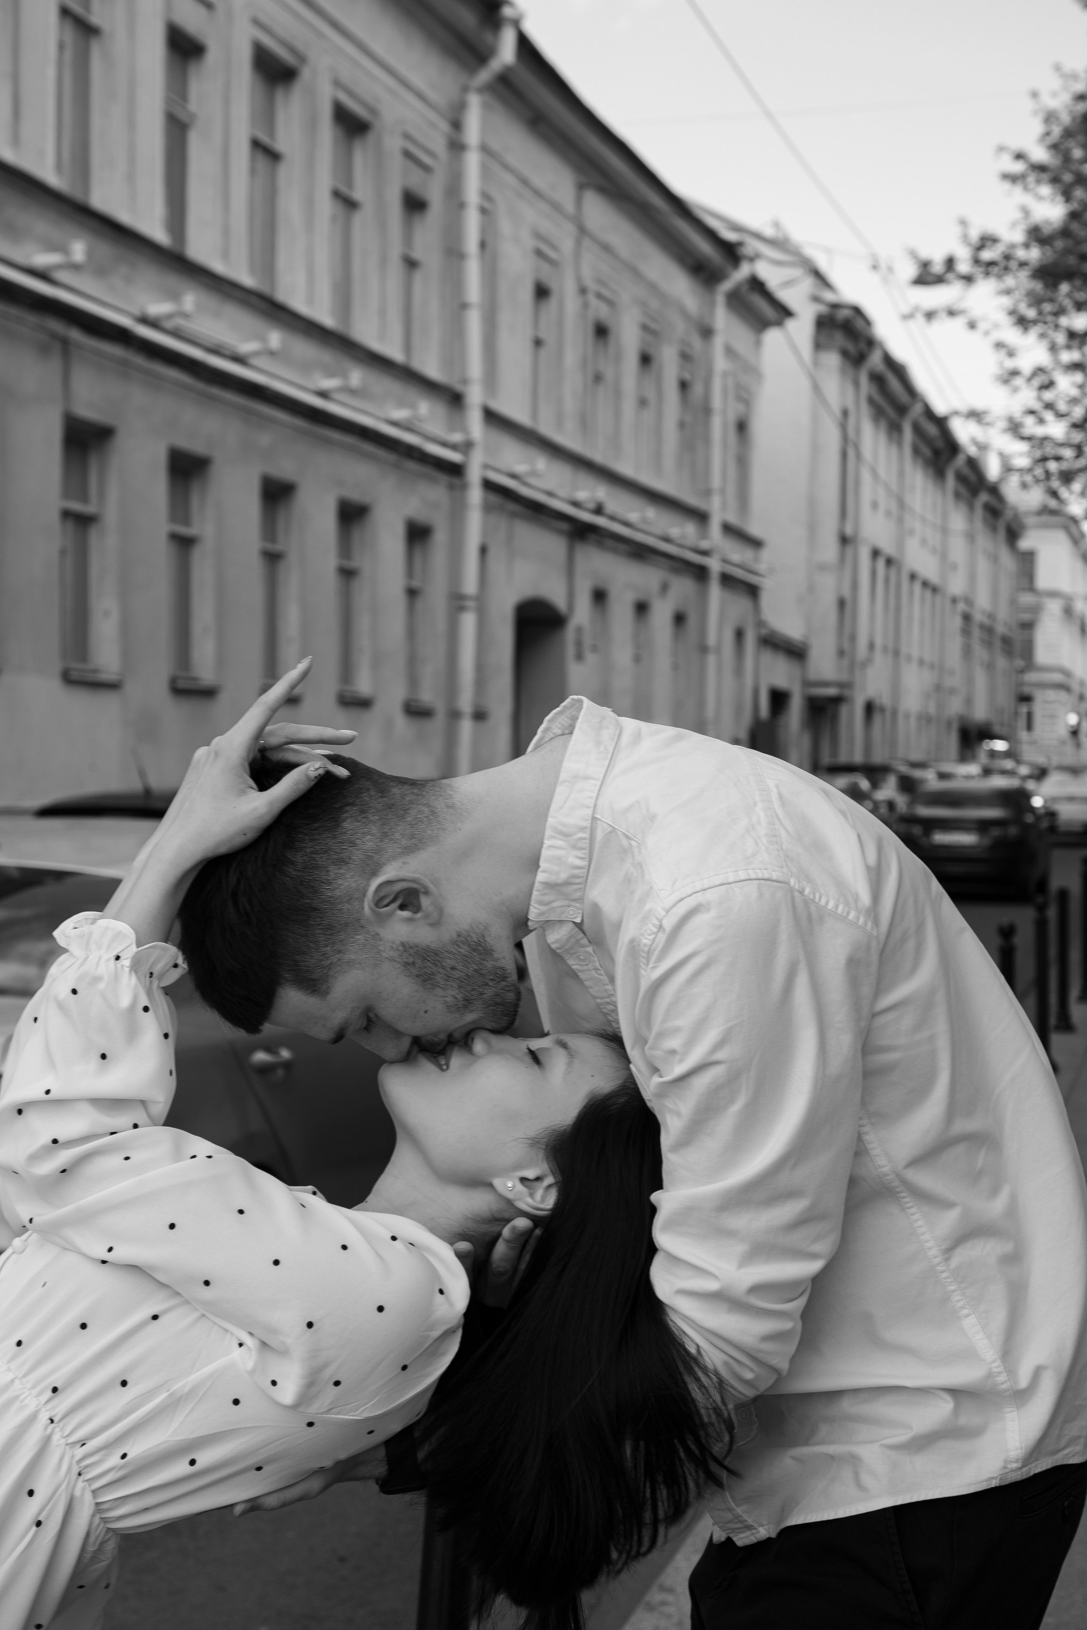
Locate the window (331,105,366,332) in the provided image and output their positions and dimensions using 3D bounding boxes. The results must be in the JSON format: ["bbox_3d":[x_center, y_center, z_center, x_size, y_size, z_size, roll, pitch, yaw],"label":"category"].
[{"bbox_3d":[-2.093,-6.300,26.772,0.170,2.394,1.120,1,1,15],"label":"window"}]

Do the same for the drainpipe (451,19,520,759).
[{"bbox_3d":[-0.652,-4.411,30.411,0.680,10.605,0.220,1,1,15],"label":"drainpipe"}]

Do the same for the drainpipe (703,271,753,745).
[{"bbox_3d":[3.257,-4.583,44.847,0.680,10.619,0.220,1,1,15],"label":"drainpipe"}]

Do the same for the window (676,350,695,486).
[{"bbox_3d":[2.300,-6.724,42.978,0.170,2.332,1.150,1,1,15],"label":"window"}]

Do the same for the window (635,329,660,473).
[{"bbox_3d":[1.540,-6.559,40.181,0.170,2.281,1.180,1,1,15],"label":"window"}]

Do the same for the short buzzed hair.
[{"bbox_3d":[-0.176,0.057,1.920,0.197,0.206,0.165,7,5,-1],"label":"short buzzed hair"}]

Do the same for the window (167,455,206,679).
[{"bbox_3d":[-3.237,-2.227,22.792,0.170,2.038,0.960,1,1,15],"label":"window"}]

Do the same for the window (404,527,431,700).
[{"bbox_3d":[-1.492,-2.335,29.236,0.170,2.100,0.980,1,1,15],"label":"window"}]

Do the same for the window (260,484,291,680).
[{"bbox_3d":[-2.654,-2.299,24.943,0.170,2.005,0.980,1,1,15],"label":"window"}]

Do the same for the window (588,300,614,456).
[{"bbox_3d":[0.761,-6.447,37.311,0.170,2.381,1.180,1,1,15],"label":"window"}]

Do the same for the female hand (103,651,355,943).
[{"bbox_3d":[-0.231,-0.008,1.880,0.100,0.240,0.090,34,-6,14],"label":"female hand"}]

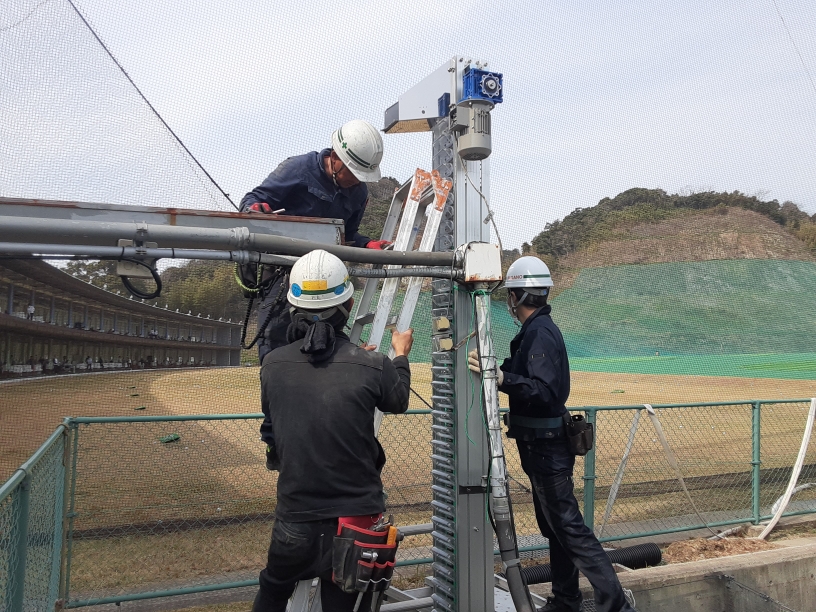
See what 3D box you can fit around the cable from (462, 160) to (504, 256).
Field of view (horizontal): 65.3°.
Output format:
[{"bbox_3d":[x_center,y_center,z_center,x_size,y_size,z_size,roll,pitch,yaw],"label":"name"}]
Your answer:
[{"bbox_3d":[0.350,-0.461,2.950,0.200,0.430,0.080,0,-5,-6],"label":"cable"}]

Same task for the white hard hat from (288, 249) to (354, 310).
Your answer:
[{"bbox_3d":[-0.303,-0.103,2.230,0.220,0.170,0.280,-1,12,9],"label":"white hard hat"}]

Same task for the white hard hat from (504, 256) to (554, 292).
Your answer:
[{"bbox_3d":[0.608,-0.166,3.200,0.220,0.160,0.280,4,-6,-40],"label":"white hard hat"}]

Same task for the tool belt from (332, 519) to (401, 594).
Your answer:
[{"bbox_3d":[-0.143,0.862,2.200,0.220,0.250,0.130,2,-5,-21],"label":"tool belt"}]

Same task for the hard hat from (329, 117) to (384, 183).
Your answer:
[{"bbox_3d":[-0.190,-0.694,2.720,0.160,0.280,0.220,-39,-18,15],"label":"hard hat"}]

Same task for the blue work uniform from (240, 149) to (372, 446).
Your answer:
[{"bbox_3d":[-0.446,-0.047,2.850,0.580,1.280,0.500,4,-6,-37],"label":"blue work uniform"}]

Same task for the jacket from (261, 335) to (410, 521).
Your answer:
[{"bbox_3d":[-0.264,0.432,2.320,0.510,0.650,0.400,-1,-5,9],"label":"jacket"}]

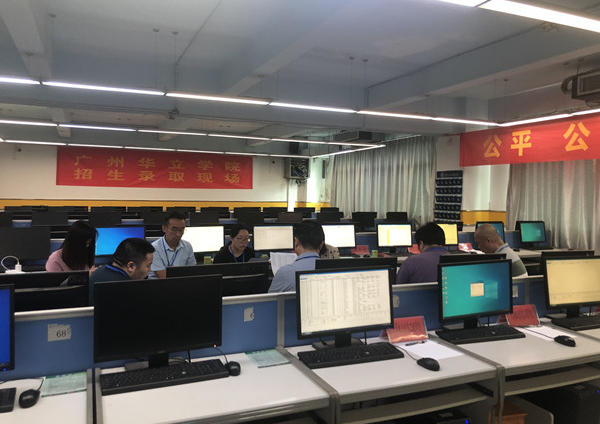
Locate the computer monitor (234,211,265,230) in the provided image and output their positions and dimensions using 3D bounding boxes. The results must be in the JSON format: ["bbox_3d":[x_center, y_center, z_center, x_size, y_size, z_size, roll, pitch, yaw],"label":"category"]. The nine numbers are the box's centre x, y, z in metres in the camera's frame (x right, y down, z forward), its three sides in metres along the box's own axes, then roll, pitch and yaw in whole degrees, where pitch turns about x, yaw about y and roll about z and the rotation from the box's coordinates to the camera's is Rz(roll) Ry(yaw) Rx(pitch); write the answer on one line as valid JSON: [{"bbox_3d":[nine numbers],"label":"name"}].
[{"bbox_3d":[-0.838,0.198,8.372,0.467,0.384,0.180,0,2,-23],"label":"computer monitor"}]

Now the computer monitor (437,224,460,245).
[{"bbox_3d":[1.801,0.324,6.199,0.467,0.384,0.180,0,2,-23],"label":"computer monitor"}]

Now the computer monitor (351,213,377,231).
[{"bbox_3d":[1.270,0.207,9.840,0.500,0.379,0.167,0,2,-23],"label":"computer monitor"}]

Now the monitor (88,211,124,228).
[{"bbox_3d":[-2.990,0.195,7.449,0.467,0.384,0.180,0,2,-23],"label":"monitor"}]

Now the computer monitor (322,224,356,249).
[{"bbox_3d":[0.449,0.330,5.942,0.500,0.379,0.167,0,2,-23],"label":"computer monitor"}]

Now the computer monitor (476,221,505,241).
[{"bbox_3d":[2.677,0.334,6.908,0.500,0.379,0.167,0,2,-23],"label":"computer monitor"}]

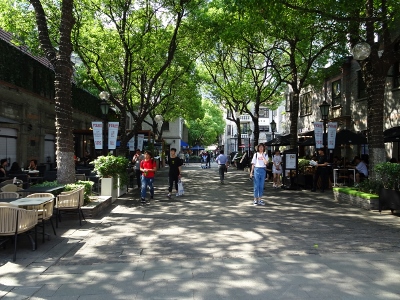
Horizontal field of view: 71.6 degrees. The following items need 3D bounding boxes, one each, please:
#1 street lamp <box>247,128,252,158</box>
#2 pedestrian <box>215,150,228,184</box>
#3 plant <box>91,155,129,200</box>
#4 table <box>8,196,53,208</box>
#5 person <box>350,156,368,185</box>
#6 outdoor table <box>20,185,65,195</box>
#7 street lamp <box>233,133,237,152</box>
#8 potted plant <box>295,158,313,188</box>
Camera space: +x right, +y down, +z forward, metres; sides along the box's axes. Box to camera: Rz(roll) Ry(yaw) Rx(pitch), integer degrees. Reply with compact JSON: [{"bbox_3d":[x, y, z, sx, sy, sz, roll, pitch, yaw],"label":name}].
[{"bbox_3d":[4.550,-0.010,25.200,0.440,3.800,0.440,0,-1,0],"label":"street lamp"},{"bbox_3d":[1.085,0.870,14.000,0.600,1.710,0.400,0,-1,0],"label":"pedestrian"},{"bbox_3d":[-2.980,0.924,9.400,0.800,1.470,1.900,0,-1,-5],"label":"plant"},{"bbox_3d":[-2.780,1.190,4.450,0.660,0.730,0.750,0,-1,-11],"label":"table"},{"bbox_3d":[7.200,0.950,12.500,0.850,1.240,0.520,0,-1,9],"label":"person"},{"bbox_3d":[-3.420,1.210,6.000,0.700,0.730,0.820,0,-1,-11],"label":"outdoor table"},{"bbox_3d":[4.220,0.124,33.000,0.420,3.900,0.420,0,-1,0],"label":"street lamp"},{"bbox_3d":[4.700,1.047,12.600,0.700,1.320,0.800,0,-1,-5],"label":"potted plant"}]

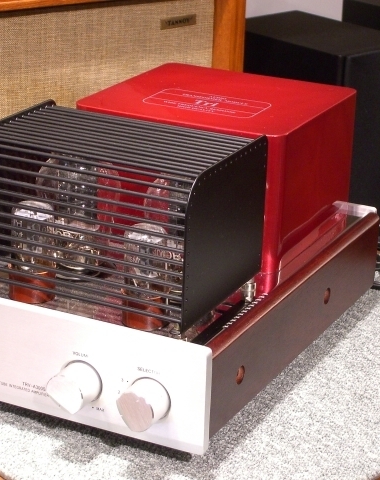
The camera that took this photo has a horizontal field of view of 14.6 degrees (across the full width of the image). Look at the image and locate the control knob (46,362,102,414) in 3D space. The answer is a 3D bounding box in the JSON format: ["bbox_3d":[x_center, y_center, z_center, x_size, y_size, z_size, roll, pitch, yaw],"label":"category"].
[{"bbox_3d":[-0.078,0.099,0.996,0.030,0.030,0.020,12,23,24],"label":"control knob"}]

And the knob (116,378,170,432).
[{"bbox_3d":[-0.031,0.109,0.975,0.030,0.030,0.020,12,23,24],"label":"knob"}]

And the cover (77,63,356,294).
[{"bbox_3d":[0.022,-0.064,1.203,0.174,0.107,0.167,12,23,24],"label":"cover"}]

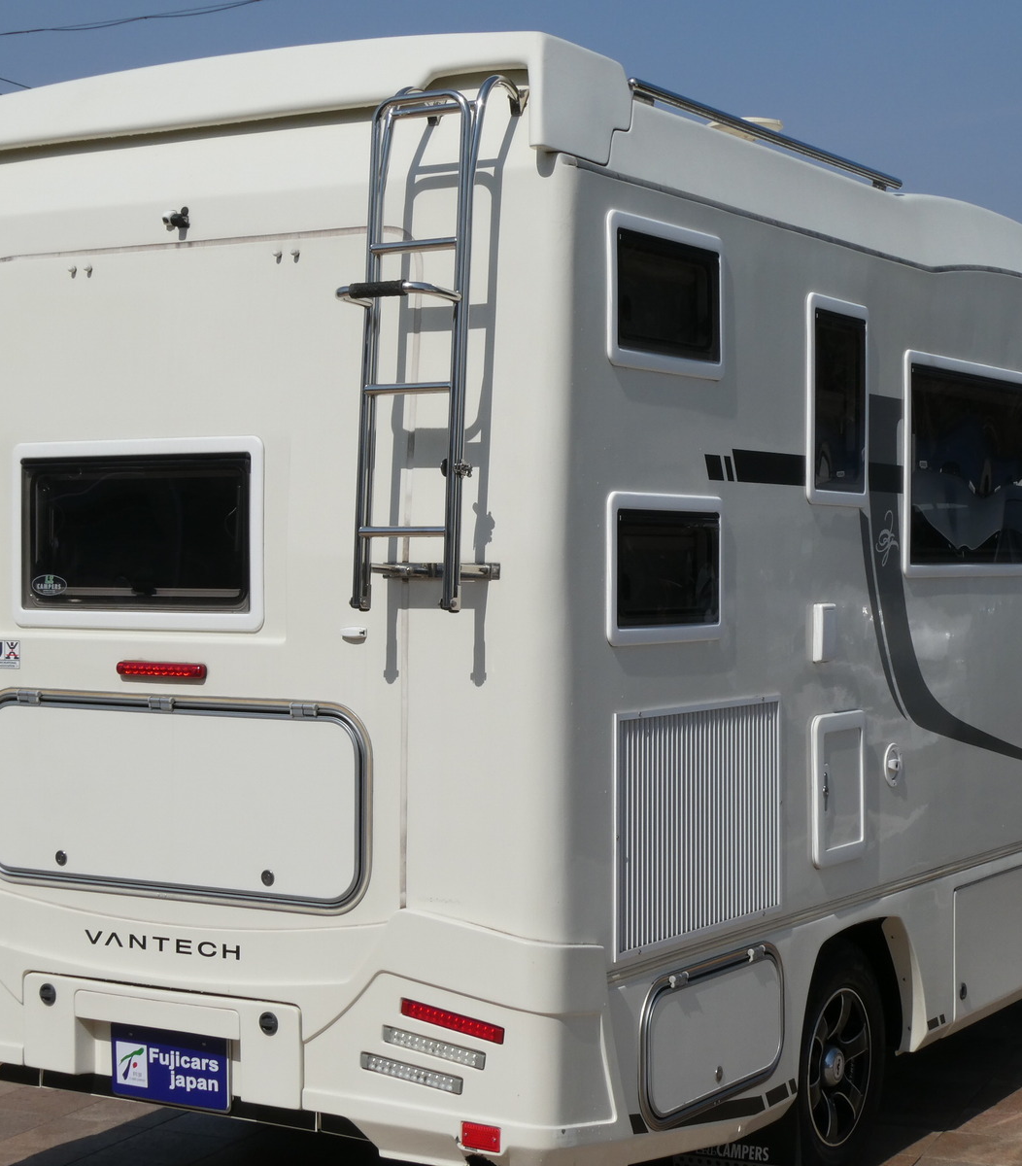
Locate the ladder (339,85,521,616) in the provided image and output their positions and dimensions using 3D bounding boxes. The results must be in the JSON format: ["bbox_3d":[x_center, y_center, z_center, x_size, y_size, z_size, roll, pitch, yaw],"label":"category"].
[{"bbox_3d":[-0.175,-0.468,4.459,0.310,1.044,0.280,0,1,32],"label":"ladder"}]

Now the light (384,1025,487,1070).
[{"bbox_3d":[-0.153,0.955,4.619,0.252,0.035,0.030,7,4,31],"label":"light"}]

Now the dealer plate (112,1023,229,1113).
[{"bbox_3d":[-0.764,1.085,5.027,0.335,0.165,0.020,0,1,31],"label":"dealer plate"}]

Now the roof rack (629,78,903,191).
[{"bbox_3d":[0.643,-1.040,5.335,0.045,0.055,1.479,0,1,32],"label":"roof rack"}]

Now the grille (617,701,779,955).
[{"bbox_3d":[0.418,0.508,4.819,0.030,0.495,0.766,0,1,32],"label":"grille"}]

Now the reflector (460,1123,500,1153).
[{"bbox_3d":[-0.057,1.085,4.384,0.092,0.048,0.015,0,1,32],"label":"reflector"}]

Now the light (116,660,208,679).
[{"bbox_3d":[-0.780,0.195,5.010,0.245,0.038,0.030,0,1,31],"label":"light"}]

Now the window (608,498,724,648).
[{"bbox_3d":[0.338,-0.029,4.851,0.035,0.321,0.503,0,1,32],"label":"window"}]

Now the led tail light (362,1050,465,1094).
[{"bbox_3d":[-0.202,1.013,4.649,0.256,0.034,0.030,6,4,31],"label":"led tail light"}]

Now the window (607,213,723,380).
[{"bbox_3d":[0.337,-0.613,4.843,0.035,0.324,0.502,0,1,32],"label":"window"}]

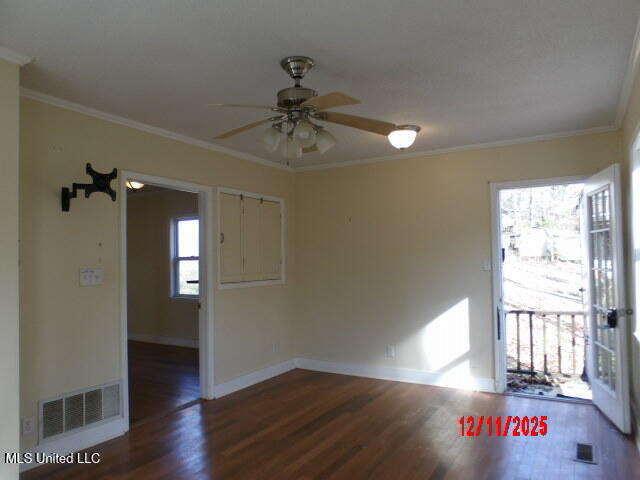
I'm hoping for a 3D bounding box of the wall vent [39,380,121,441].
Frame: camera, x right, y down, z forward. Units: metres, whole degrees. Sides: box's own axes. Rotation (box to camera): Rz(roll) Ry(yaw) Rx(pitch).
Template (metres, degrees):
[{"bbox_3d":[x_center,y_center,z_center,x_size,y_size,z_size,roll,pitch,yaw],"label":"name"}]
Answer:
[{"bbox_3d":[-1.732,1.265,3.275,0.025,0.300,0.630,-2,-2,31],"label":"wall vent"}]

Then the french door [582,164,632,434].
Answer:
[{"bbox_3d":[2.384,0.458,3.709,0.045,2.030,0.710,-2,-2,15],"label":"french door"}]

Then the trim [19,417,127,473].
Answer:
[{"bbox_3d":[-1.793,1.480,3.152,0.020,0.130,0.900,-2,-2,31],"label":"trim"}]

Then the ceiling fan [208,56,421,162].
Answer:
[{"bbox_3d":[-0.142,-0.766,2.602,1.190,0.610,1.190,-2,-2,31],"label":"ceiling fan"}]

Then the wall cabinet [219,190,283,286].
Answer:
[{"bbox_3d":[-0.760,0.000,4.946,0.100,0.980,1.100,-3,-3,32],"label":"wall cabinet"}]

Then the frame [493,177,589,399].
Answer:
[{"bbox_3d":[2.146,0.462,4.269,0.890,2.100,0.130,-2,-2,31],"label":"frame"}]

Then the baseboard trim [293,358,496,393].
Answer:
[{"bbox_3d":[0.729,1.501,5.037,2.390,0.130,0.020,-2,-2,31],"label":"baseboard trim"}]

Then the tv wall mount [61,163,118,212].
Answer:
[{"bbox_3d":[-1.656,-0.366,3.180,0.350,0.300,0.230,-2,-2,31],"label":"tv wall mount"}]

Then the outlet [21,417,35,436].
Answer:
[{"bbox_3d":[-1.932,1.233,2.943,0.015,0.117,0.073,-2,-2,31],"label":"outlet"}]

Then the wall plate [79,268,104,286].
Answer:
[{"bbox_3d":[-1.722,0.284,3.360,0.015,0.122,0.178,-2,-2,31],"label":"wall plate"}]

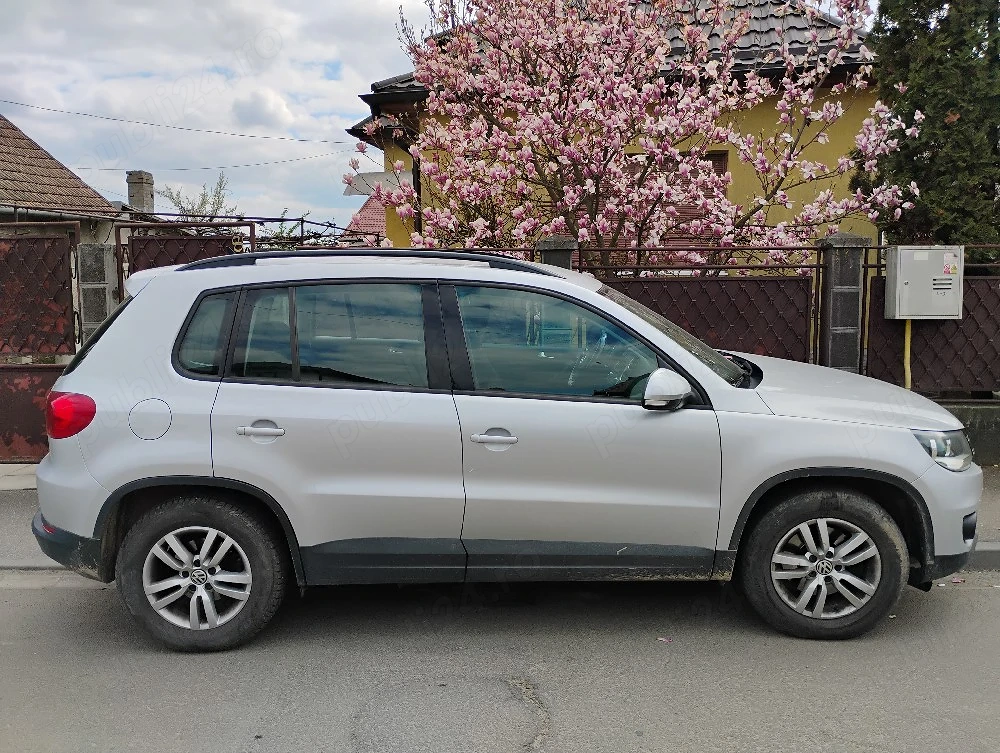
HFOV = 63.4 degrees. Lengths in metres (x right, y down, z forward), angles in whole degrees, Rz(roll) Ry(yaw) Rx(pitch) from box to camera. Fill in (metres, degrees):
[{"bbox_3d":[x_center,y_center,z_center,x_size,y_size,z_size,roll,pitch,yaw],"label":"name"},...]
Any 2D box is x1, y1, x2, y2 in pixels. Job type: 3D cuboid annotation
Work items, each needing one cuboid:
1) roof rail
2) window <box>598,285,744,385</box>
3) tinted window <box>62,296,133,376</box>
[{"bbox_3d":[-0.576,-0.495,3.511,1.630,0.120,0.070,0,5,-2],"label":"roof rail"},{"bbox_3d":[0.804,-0.230,4.158,0.860,0.140,1.400,33,3,-4],"label":"window"},{"bbox_3d":[-1.780,-0.252,4.080,0.100,0.470,1.200,41,4,-5],"label":"tinted window"}]

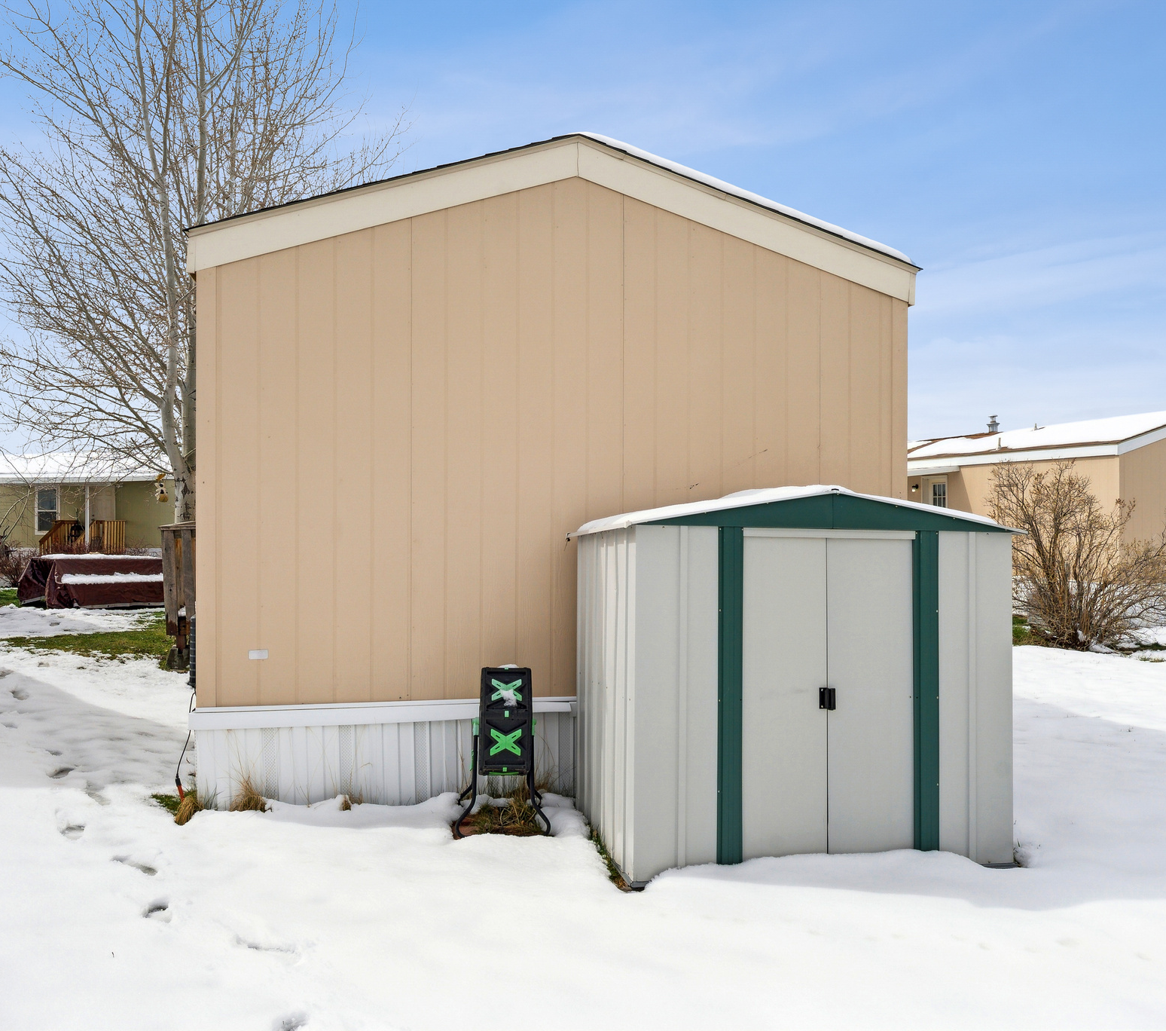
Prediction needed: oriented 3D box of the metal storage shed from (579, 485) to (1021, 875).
[{"bbox_3d":[0.936,0.750,5.108,1.818,1.668,1.434,1,-3,-10],"label":"metal storage shed"}]

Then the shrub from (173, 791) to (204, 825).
[{"bbox_3d":[-2.030,1.505,5.300,0.150,0.175,0.150,0,-1,-21],"label":"shrub"}]

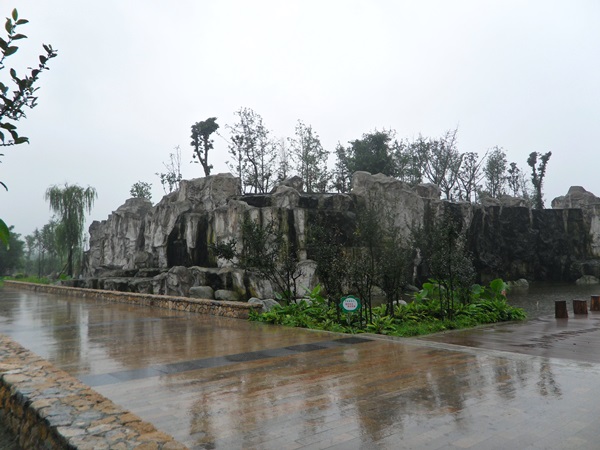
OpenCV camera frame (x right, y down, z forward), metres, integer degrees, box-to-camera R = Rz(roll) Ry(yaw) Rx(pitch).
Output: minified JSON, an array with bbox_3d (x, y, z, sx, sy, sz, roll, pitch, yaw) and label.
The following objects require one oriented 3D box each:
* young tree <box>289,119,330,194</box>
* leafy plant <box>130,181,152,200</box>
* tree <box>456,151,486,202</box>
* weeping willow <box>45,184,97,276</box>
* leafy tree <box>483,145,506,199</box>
[{"bbox_3d":[0.509,-4.098,28.000,2.390,4.310,2.270,0,-5,0],"label":"young tree"},{"bbox_3d":[-9.822,-2.107,29.000,1.360,1.300,1.300,0,-5,0],"label":"leafy plant"},{"bbox_3d":[14.108,-3.990,38.500,2.470,4.280,2.340,0,-5,0],"label":"tree"},{"bbox_3d":[-18.635,0.447,38.000,4.220,7.470,4.010,0,-5,0],"label":"weeping willow"},{"bbox_3d":[16.624,-4.487,40.000,2.050,4.440,1.950,0,-5,0],"label":"leafy tree"}]

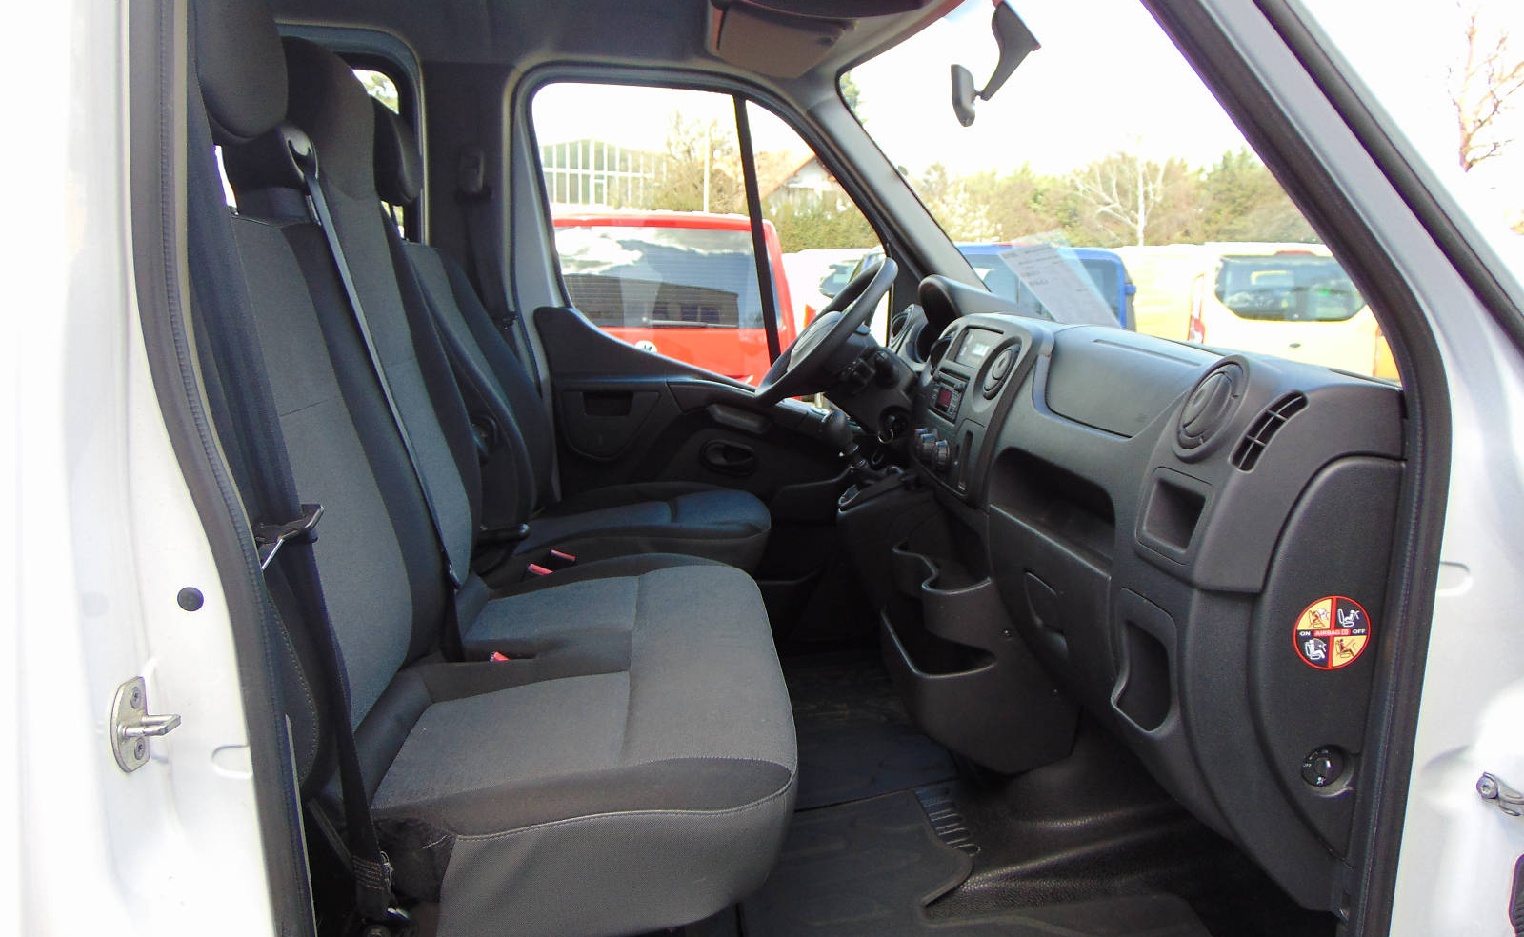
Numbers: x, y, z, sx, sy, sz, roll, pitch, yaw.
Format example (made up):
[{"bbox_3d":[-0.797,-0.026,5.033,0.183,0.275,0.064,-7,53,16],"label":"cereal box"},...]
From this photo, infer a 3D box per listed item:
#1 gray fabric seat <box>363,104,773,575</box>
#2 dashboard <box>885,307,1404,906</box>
[{"bbox_3d":[-0.401,-0.205,2.289,0.824,1.092,0.515,-1,10,-5],"label":"gray fabric seat"},{"bbox_3d":[0.494,0.045,1.884,0.515,0.731,1.710,-1,10,-5],"label":"dashboard"}]

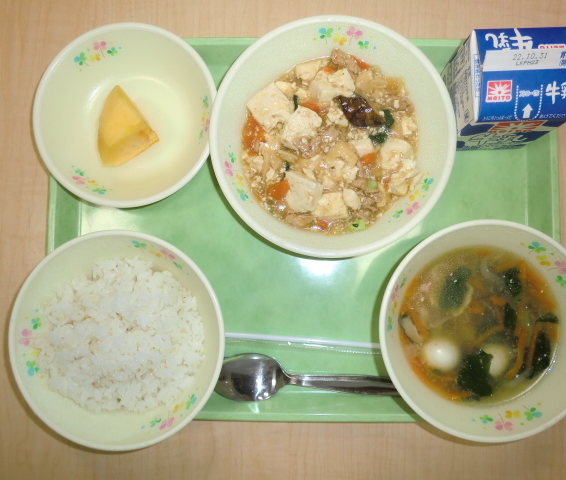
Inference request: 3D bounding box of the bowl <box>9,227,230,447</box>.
[{"bbox_3d":[-0.102,0.063,0.320,0.132,0.051,0.132,0,86,1],"label":"bowl"}]

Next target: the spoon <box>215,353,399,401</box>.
[{"bbox_3d":[0.031,0.099,0.332,0.162,0.019,0.034,4,86,1],"label":"spoon"}]

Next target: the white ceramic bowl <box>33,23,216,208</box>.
[{"bbox_3d":[-0.102,-0.080,0.334,0.122,0.043,0.122,0,86,1],"label":"white ceramic bowl"}]

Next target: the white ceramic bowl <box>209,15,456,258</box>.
[{"bbox_3d":[0.032,-0.064,0.328,0.154,0.050,0.154,0,86,1],"label":"white ceramic bowl"}]

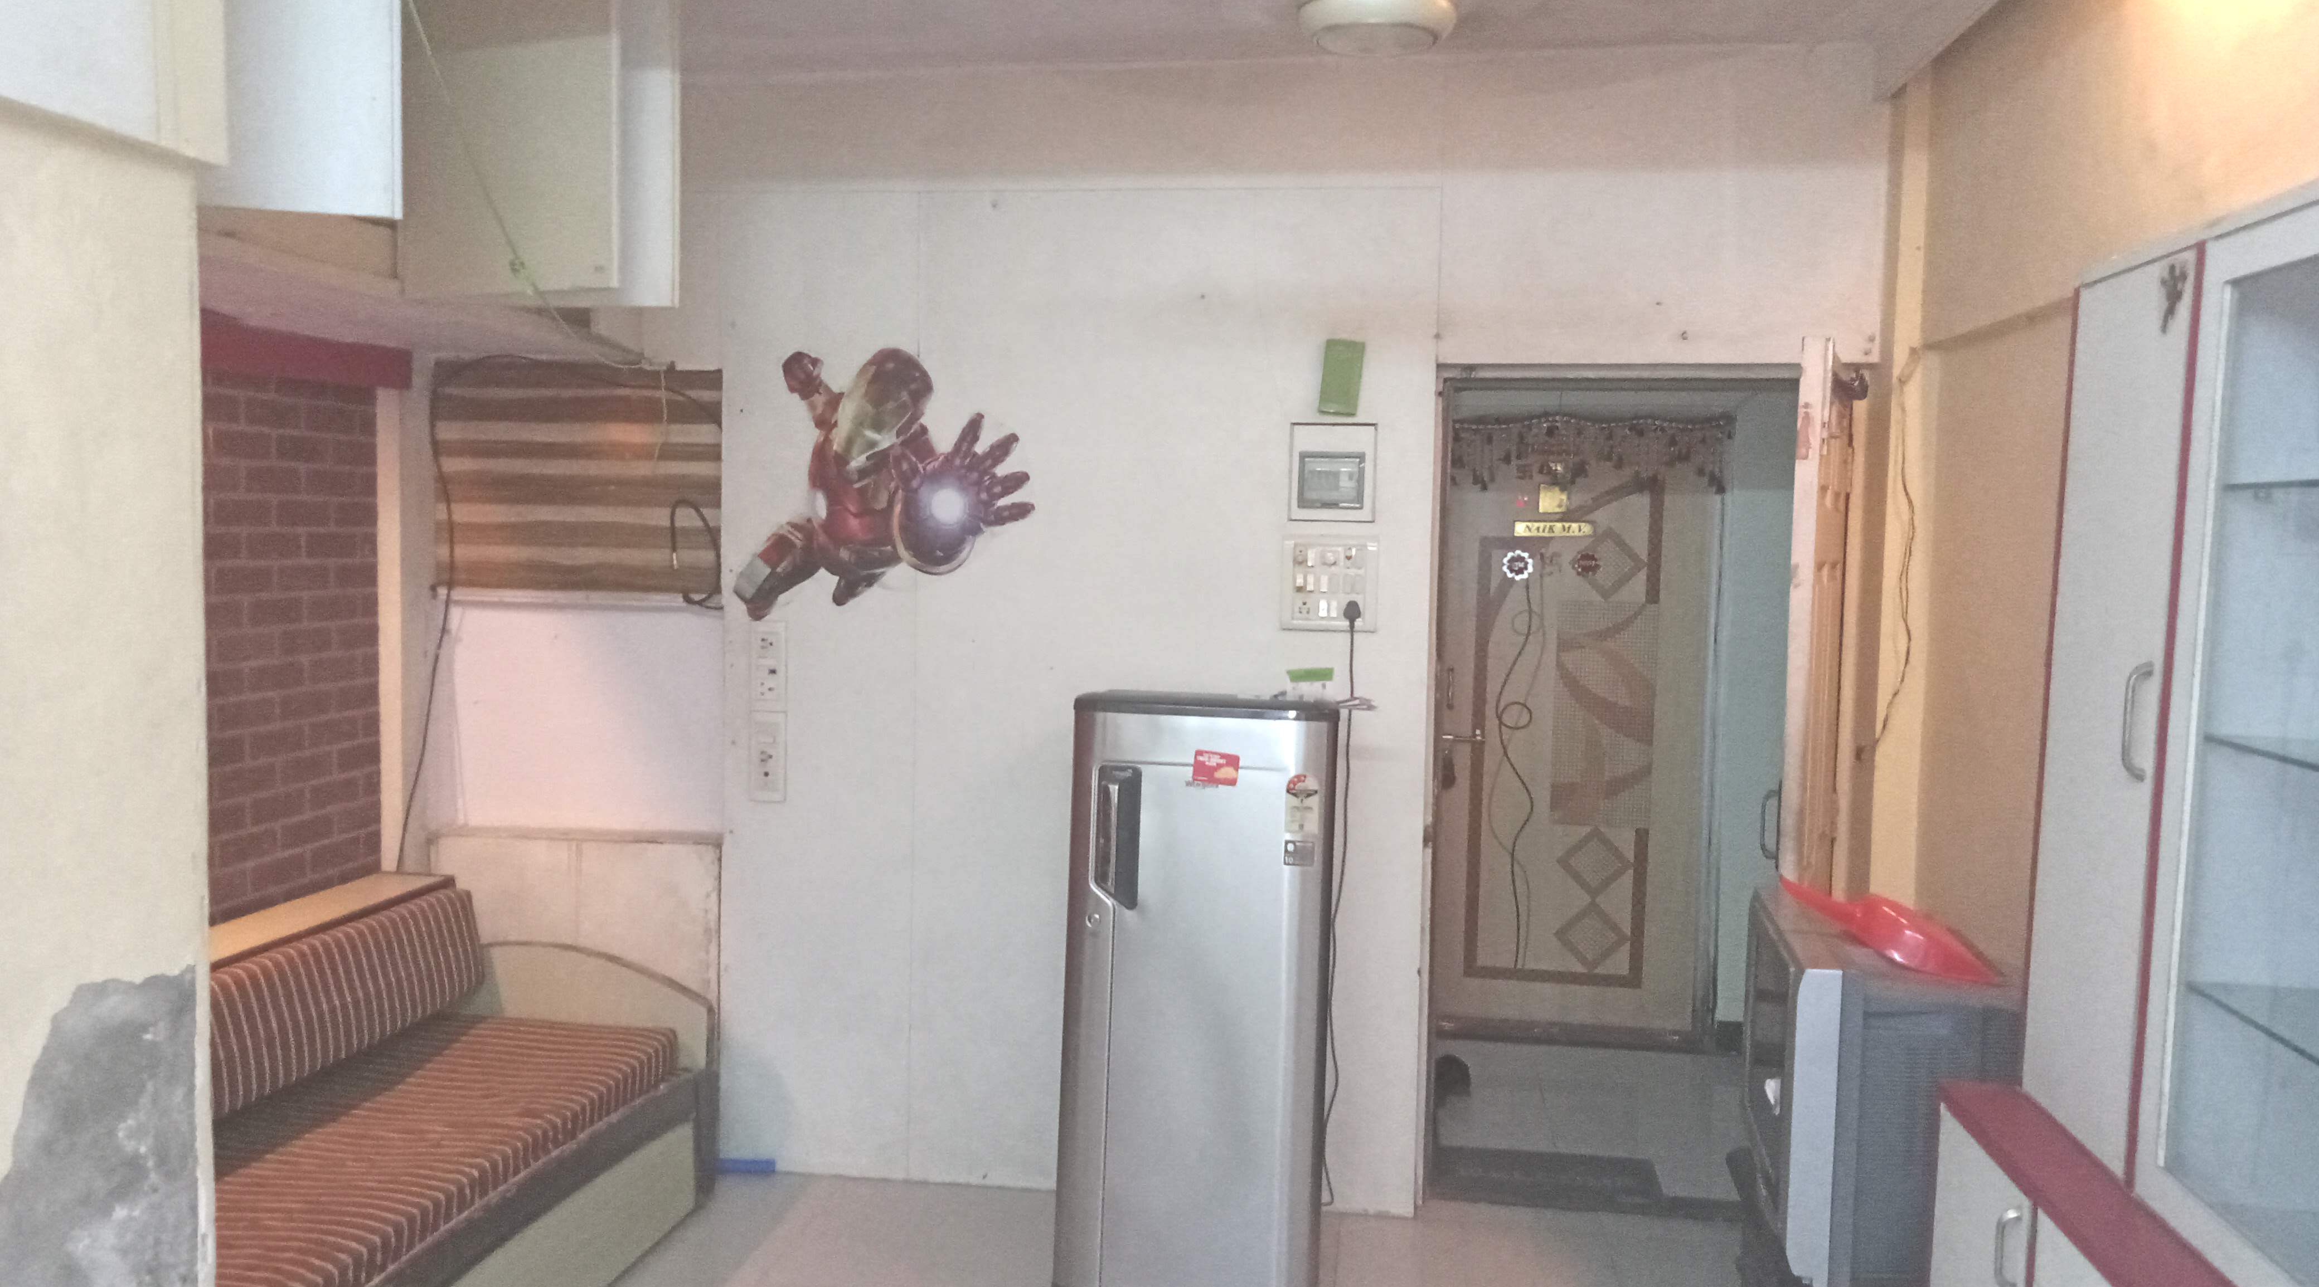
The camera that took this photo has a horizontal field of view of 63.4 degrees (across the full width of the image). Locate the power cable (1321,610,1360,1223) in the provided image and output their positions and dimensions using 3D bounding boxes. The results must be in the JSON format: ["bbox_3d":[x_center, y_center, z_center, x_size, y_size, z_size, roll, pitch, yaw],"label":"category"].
[{"bbox_3d":[0.427,0.632,4.457,0.065,1.449,0.070,2,4,8],"label":"power cable"}]

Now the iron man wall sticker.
[{"bbox_3d":[-0.679,-0.391,4.602,0.763,0.662,0.012,2,4,8],"label":"iron man wall sticker"}]

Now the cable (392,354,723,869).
[{"bbox_3d":[-1.528,-0.066,4.787,0.865,1.326,0.150,2,4,8],"label":"cable"}]

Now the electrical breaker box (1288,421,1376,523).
[{"bbox_3d":[0.411,-0.404,4.438,0.203,0.235,0.050,2,4,8],"label":"electrical breaker box"}]

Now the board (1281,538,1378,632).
[{"bbox_3d":[0.404,-0.139,4.445,0.225,0.224,0.040,2,4,8],"label":"board"}]

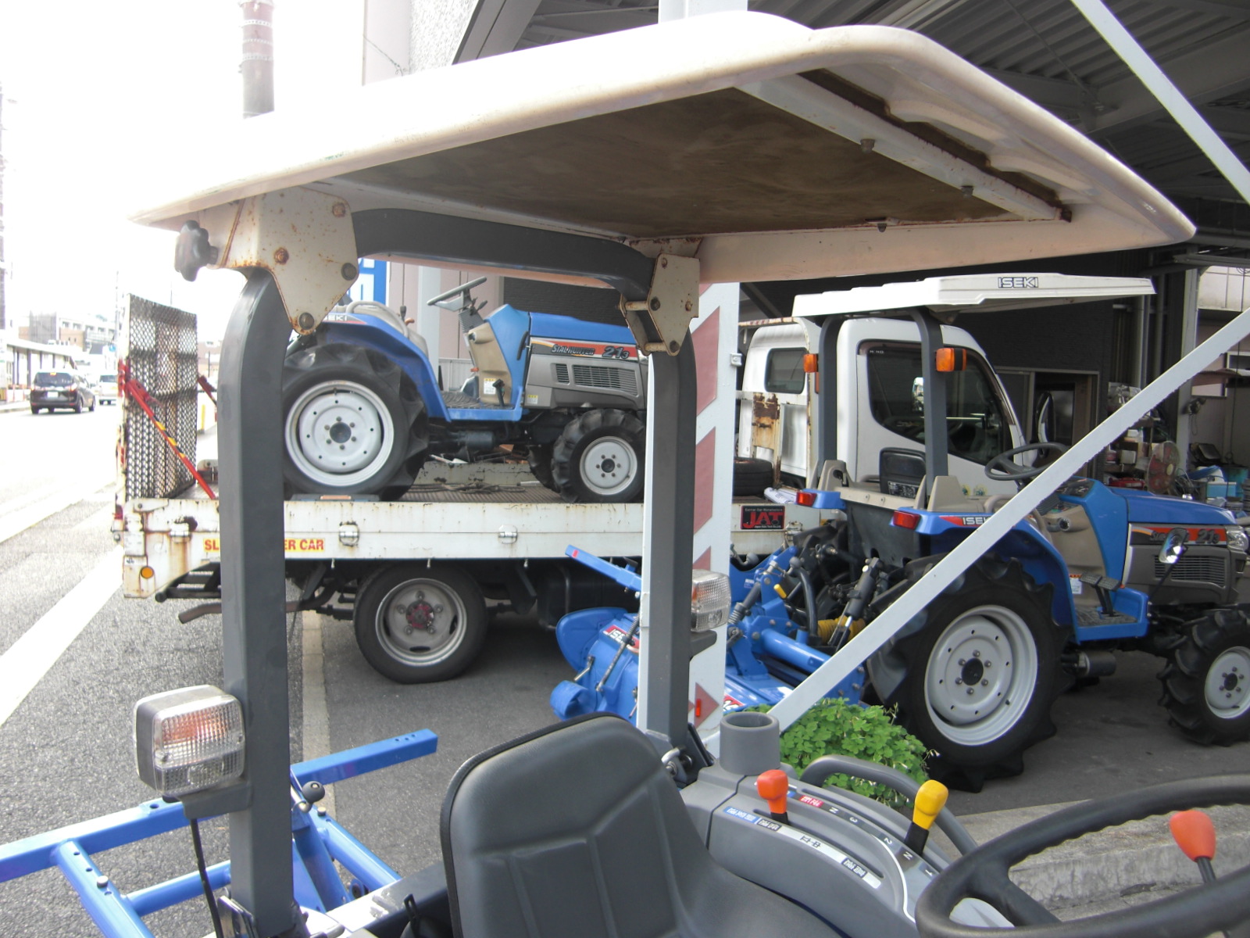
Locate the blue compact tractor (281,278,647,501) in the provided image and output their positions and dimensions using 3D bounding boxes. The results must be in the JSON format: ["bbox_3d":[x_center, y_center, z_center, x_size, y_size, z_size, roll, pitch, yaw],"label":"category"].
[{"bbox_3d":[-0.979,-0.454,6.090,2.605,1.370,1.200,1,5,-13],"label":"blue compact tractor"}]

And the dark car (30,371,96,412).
[{"bbox_3d":[-23.300,-3.160,42.100,1.700,1.600,4.350,0,5,-19],"label":"dark car"}]

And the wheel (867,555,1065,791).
[{"bbox_3d":[1.375,0.807,4.077,0.930,0.930,0.240,0,5,-22],"label":"wheel"}]

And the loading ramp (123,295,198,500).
[{"bbox_3d":[-2.573,-0.353,5.634,0.100,1.086,1.700,2,5,-13],"label":"loading ramp"}]

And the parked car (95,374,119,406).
[{"bbox_3d":[-26.300,-4.140,52.600,1.500,1.600,3.600,0,5,-19],"label":"parked car"}]

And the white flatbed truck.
[{"bbox_3d":[-0.137,0.045,6.265,5.095,2.060,1.800,1,5,-13],"label":"white flatbed truck"}]

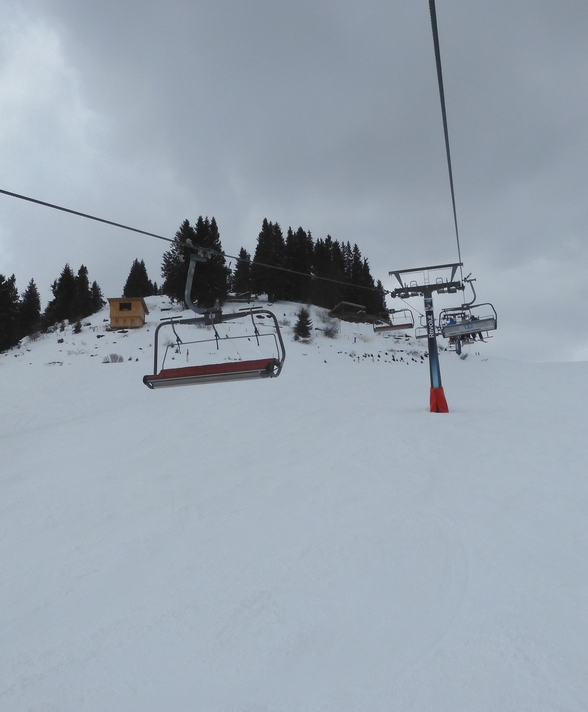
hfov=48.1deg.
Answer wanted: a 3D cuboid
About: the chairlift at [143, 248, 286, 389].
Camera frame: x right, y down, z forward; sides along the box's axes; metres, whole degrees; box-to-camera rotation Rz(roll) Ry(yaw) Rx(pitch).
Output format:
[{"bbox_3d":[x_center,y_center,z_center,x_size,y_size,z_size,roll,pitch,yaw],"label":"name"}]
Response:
[{"bbox_3d":[-1.940,-0.998,15.467,3.250,3.320,1.300,-6,-8,15],"label":"chairlift"}]

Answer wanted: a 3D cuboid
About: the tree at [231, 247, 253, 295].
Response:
[{"bbox_3d":[-8.603,-14.283,110.000,3.560,8.020,3.560,-3,-8,-4],"label":"tree"}]

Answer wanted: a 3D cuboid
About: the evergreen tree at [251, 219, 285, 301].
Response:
[{"bbox_3d":[-4.260,-16.120,110.000,5.510,13.700,5.510,-4,-8,-2],"label":"evergreen tree"}]

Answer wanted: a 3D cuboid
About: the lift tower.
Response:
[{"bbox_3d":[11.440,-1.408,54.500,6.150,12.180,2.400,-5,-10,14],"label":"lift tower"}]

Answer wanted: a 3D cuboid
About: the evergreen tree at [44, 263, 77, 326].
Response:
[{"bbox_3d":[-31.913,-8.405,90.000,4.510,8.750,4.510,-1,-8,-19],"label":"evergreen tree"}]

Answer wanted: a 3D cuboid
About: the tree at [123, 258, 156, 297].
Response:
[{"bbox_3d":[-25.787,-12.635,109.934,5.120,7.500,5.120,-1,-10,-13],"label":"tree"}]

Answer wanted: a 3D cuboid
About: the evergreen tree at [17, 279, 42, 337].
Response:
[{"bbox_3d":[-35.347,-6.481,88.000,3.110,7.750,3.110,-1,-9,-22],"label":"evergreen tree"}]

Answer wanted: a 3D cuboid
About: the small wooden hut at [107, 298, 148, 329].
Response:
[{"bbox_3d":[-21.701,-5.082,85.960,4.500,3.950,4.100,-2,-10,-6],"label":"small wooden hut"}]

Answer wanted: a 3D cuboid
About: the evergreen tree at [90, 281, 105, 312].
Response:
[{"bbox_3d":[-28.946,-8.766,97.000,2.500,4.800,2.500,0,-10,-17],"label":"evergreen tree"}]

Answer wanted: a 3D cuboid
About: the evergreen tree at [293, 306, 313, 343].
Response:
[{"bbox_3d":[1.335,-4.460,93.000,2.550,5.060,2.550,-3,-9,1],"label":"evergreen tree"}]

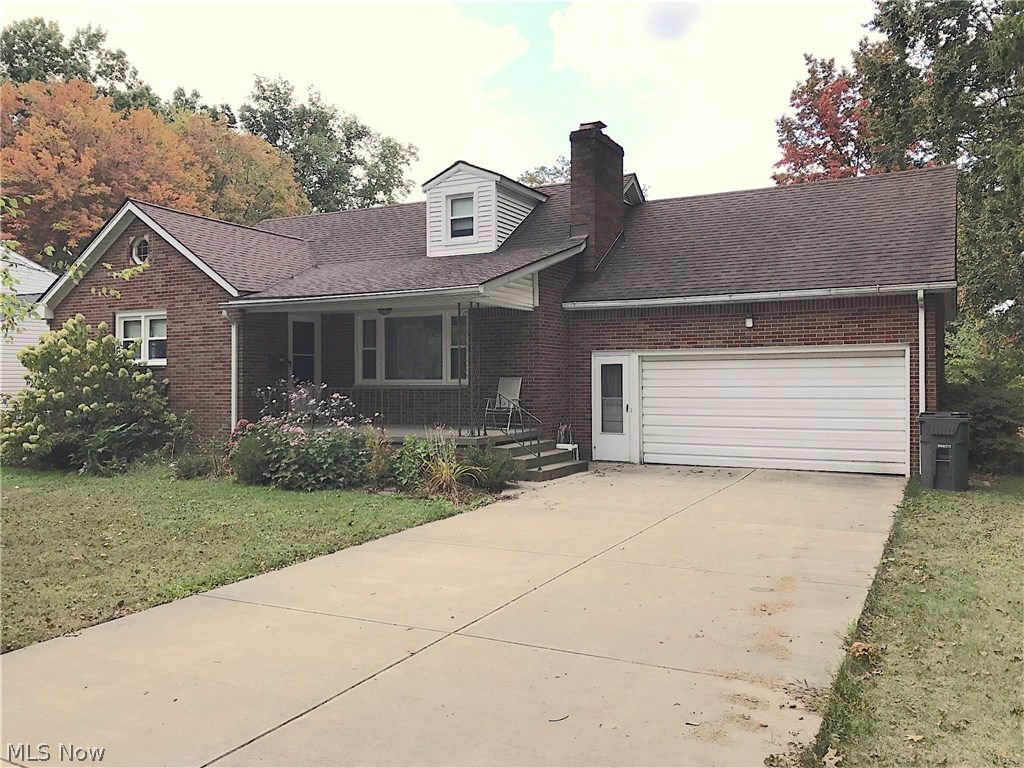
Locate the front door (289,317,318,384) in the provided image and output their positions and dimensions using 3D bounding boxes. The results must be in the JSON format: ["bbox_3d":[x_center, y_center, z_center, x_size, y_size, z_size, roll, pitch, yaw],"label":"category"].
[{"bbox_3d":[-4.398,-0.322,17.461,0.080,2.160,0.900,0,0,27],"label":"front door"}]

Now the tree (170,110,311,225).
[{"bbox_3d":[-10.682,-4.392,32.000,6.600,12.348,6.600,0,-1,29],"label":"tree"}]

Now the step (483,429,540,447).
[{"bbox_3d":[-0.079,0.950,14.554,0.330,0.190,2.250,0,0,27],"label":"step"}]

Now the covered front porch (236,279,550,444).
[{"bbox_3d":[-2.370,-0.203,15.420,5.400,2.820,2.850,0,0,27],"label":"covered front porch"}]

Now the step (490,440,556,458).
[{"bbox_3d":[0.248,1.149,14.477,0.340,0.175,1.850,0,-1,29],"label":"step"}]

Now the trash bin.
[{"bbox_3d":[6.520,0.987,12.459,0.720,1.120,0.820,0,-1,29],"label":"trash bin"}]

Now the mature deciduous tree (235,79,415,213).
[{"bbox_3d":[-8.464,-6.135,38.000,8.800,15.944,8.800,0,-1,29],"label":"mature deciduous tree"}]

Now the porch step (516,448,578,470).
[{"bbox_3d":[0.534,1.337,14.430,0.330,0.180,2.000,0,0,27],"label":"porch step"}]

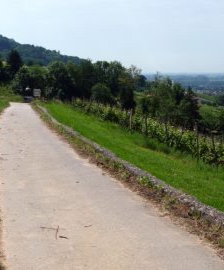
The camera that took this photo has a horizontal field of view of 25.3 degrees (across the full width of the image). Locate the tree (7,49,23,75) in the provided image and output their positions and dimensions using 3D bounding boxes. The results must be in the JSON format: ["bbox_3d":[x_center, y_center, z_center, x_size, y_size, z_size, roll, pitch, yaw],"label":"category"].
[{"bbox_3d":[-16.602,-12.174,85.000,2.720,5.110,2.590,0,7,0],"label":"tree"}]

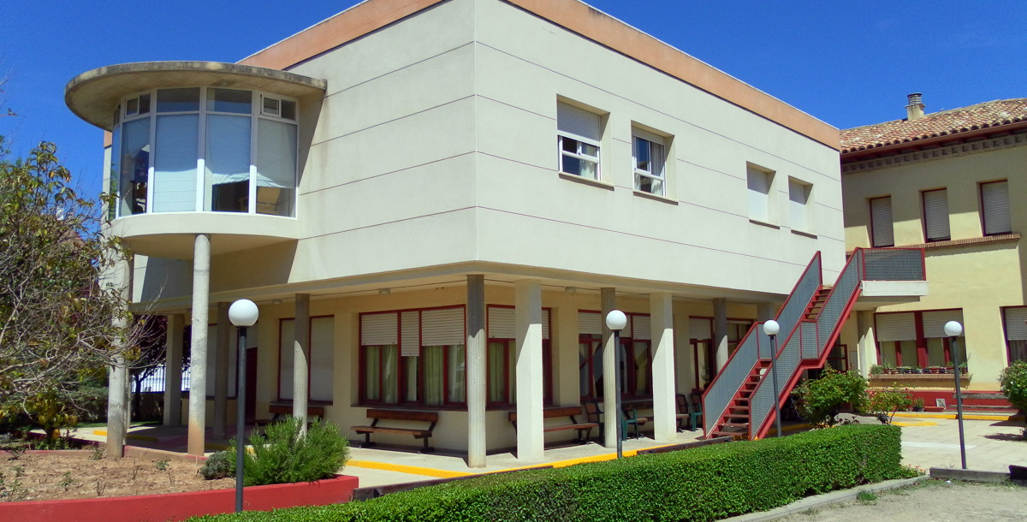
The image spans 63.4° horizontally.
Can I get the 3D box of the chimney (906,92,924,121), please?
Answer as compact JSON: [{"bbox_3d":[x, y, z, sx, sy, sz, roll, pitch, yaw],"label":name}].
[{"bbox_3d":[14.667,-5.617,30.288,0.572,1.039,0.572,-7,-9,42],"label":"chimney"}]

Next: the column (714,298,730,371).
[{"bbox_3d":[5.033,2.477,19.975,0.288,3.191,0.288,-7,-9,42],"label":"column"}]

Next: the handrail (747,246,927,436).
[{"bbox_3d":[7.818,1.663,19.306,1.272,4.516,7.738,-7,-9,42],"label":"handrail"}]

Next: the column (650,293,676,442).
[{"bbox_3d":[3.238,2.261,17.949,0.326,3.191,0.345,-7,-9,42],"label":"column"}]

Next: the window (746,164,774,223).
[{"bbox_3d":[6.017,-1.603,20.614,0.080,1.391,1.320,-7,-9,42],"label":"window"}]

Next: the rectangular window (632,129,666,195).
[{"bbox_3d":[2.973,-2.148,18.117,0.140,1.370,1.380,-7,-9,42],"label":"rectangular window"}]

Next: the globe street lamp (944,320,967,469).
[{"bbox_3d":[7.529,2.261,14.044,0.270,2.490,0.270,-4,-8,28],"label":"globe street lamp"}]

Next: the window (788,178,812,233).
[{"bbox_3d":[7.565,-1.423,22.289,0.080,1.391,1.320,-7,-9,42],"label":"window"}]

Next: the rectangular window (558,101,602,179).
[{"bbox_3d":[1.167,-2.172,15.365,0.120,1.378,1.515,-7,-9,42],"label":"rectangular window"}]

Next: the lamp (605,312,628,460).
[{"bbox_3d":[1.321,1.905,10.670,0.270,2.520,0.270,-1,-7,7],"label":"lamp"}]

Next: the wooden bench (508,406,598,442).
[{"bbox_3d":[0.840,3.320,16.486,0.615,0.731,2.258,-7,-9,42],"label":"wooden bench"}]

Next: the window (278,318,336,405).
[{"bbox_3d":[-4.989,2.384,20.013,2.480,2.060,0.140,-7,-9,42],"label":"window"}]

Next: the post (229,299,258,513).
[{"bbox_3d":[-2.533,1.609,7.708,0.270,2.500,0.270,2,-7,-18],"label":"post"}]

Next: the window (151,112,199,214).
[{"bbox_3d":[-6.691,-1.930,16.542,0.930,1.990,0.120,-2,-7,8],"label":"window"}]

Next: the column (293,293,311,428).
[{"bbox_3d":[-4.264,2.202,16.776,0.283,3.081,0.283,-7,-9,42],"label":"column"}]

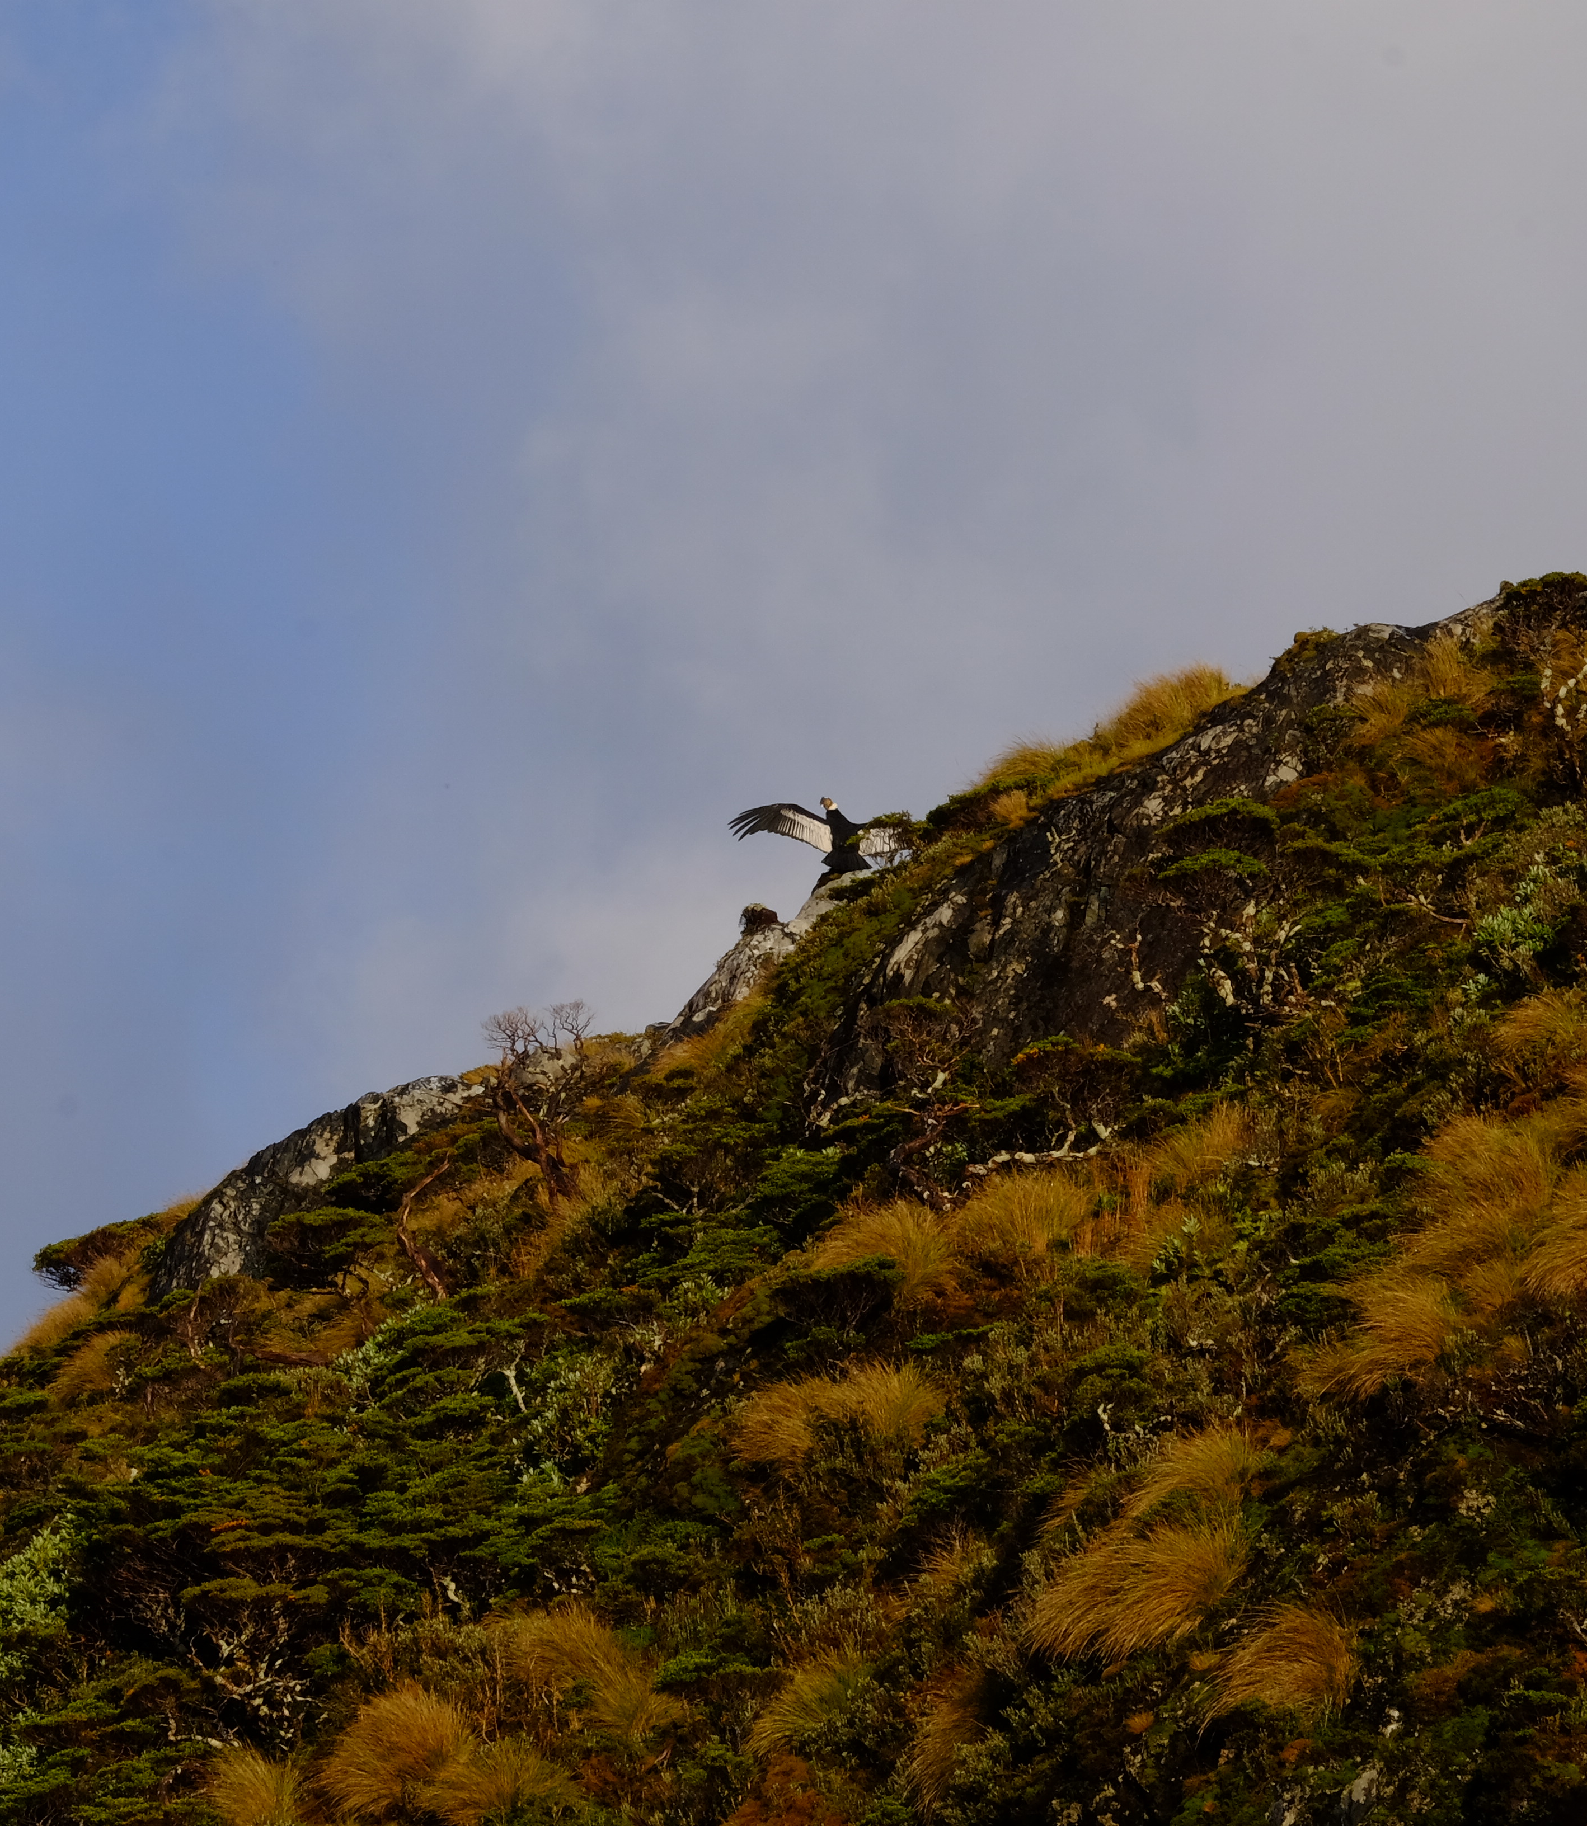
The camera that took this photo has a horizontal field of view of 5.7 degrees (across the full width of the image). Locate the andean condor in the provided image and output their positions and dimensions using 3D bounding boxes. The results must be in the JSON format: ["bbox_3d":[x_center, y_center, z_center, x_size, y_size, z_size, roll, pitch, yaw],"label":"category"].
[{"bbox_3d":[0.460,-0.895,185.500,2.400,0.870,0.800,3,-12,-14],"label":"andean condor"}]

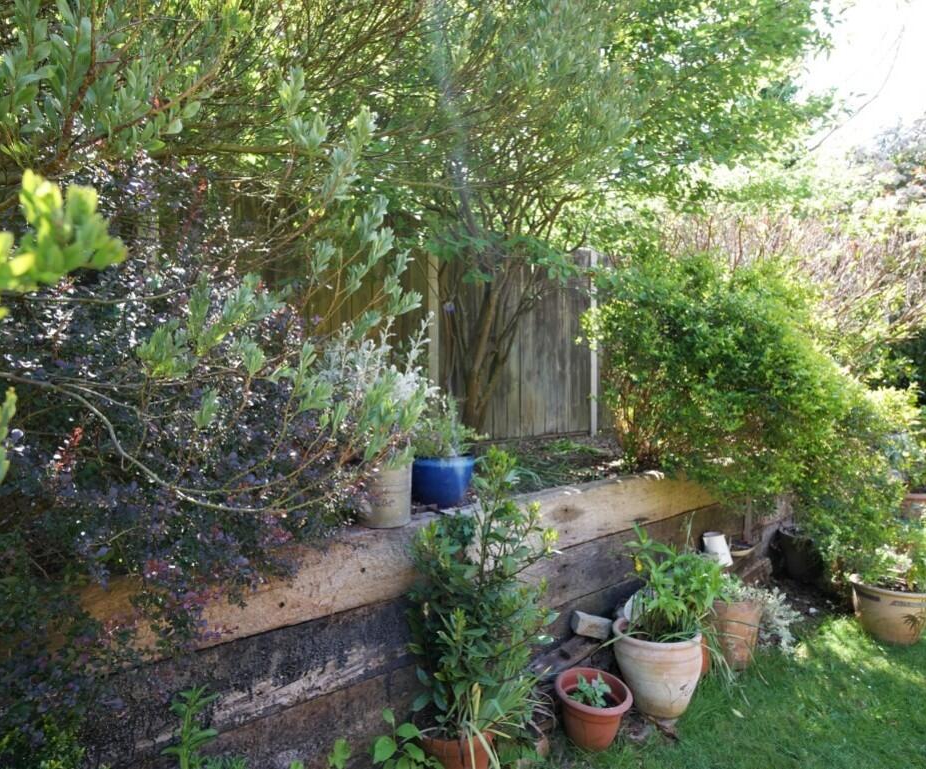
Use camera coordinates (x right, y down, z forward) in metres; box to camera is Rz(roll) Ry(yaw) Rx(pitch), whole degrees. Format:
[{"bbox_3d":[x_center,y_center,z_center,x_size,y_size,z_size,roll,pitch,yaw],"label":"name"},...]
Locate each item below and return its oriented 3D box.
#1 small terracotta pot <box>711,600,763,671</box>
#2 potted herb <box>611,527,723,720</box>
[{"bbox_3d":[1.430,1.290,2.780,0.245,0.350,0.245,0,0,27],"label":"small terracotta pot"},{"bbox_3d":[0.920,1.055,2.420,0.460,0.810,0.440,0,0,21],"label":"potted herb"}]

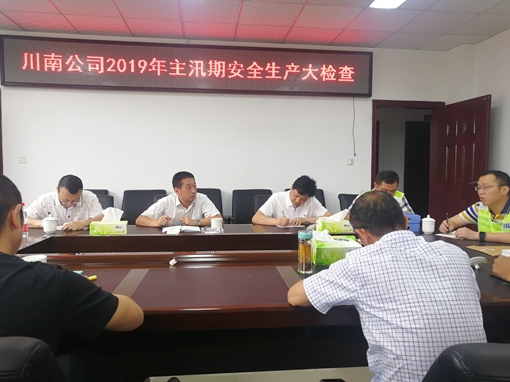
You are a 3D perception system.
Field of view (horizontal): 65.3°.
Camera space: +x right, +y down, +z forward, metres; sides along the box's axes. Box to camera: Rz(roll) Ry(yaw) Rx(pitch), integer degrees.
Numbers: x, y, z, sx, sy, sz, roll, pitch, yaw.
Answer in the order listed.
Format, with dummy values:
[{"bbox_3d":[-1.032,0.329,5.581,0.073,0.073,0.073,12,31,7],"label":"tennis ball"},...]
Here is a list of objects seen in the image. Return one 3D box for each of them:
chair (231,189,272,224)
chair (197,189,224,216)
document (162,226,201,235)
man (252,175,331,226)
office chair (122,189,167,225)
[{"bbox_3d":[0.004,0.474,4.410,0.580,0.950,0.620,0,3,-10],"label":"chair"},{"bbox_3d":[-0.595,0.472,4.370,0.580,0.950,0.620,0,3,-7],"label":"chair"},{"bbox_3d":[-0.495,0.256,2.707,0.265,0.018,0.230,0,3,-7],"label":"document"},{"bbox_3d":[0.272,0.439,3.160,0.590,1.140,0.700,0,3,-7],"label":"man"},{"bbox_3d":[-1.194,0.473,4.239,0.580,0.950,0.620,0,3,-10],"label":"office chair"}]

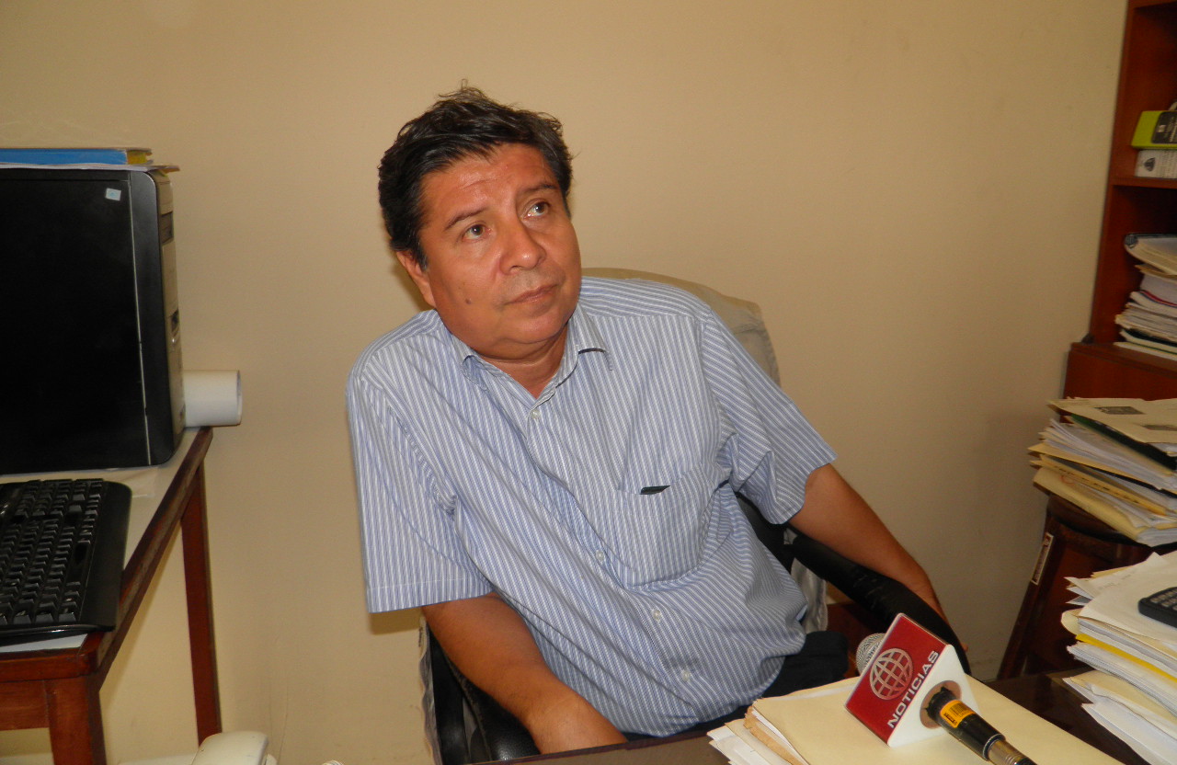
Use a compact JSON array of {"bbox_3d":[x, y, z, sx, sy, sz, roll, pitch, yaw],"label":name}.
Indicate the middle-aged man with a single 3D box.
[{"bbox_3d":[0.160,0.380,0.975,0.670,1.300,0.820,-4,13,-21],"label":"middle-aged man"}]

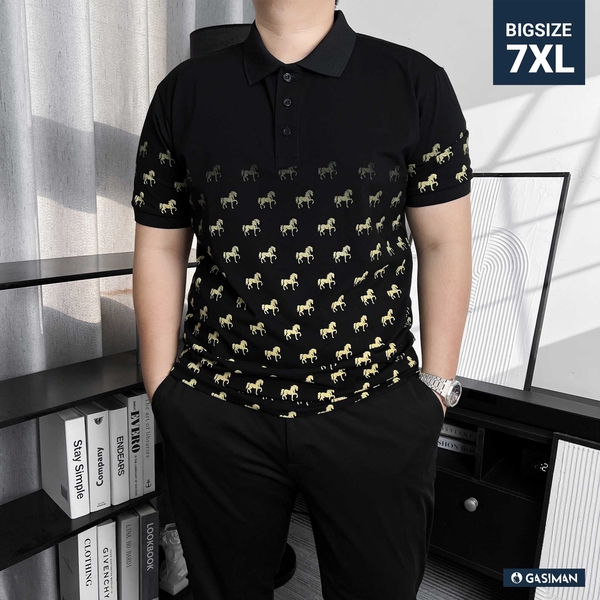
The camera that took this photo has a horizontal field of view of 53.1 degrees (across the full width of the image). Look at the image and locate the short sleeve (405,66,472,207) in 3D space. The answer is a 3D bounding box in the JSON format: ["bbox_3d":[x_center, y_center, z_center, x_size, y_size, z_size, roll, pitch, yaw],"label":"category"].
[{"bbox_3d":[0.223,-0.265,0.975,0.113,0.210,0.150,-2,12,8],"label":"short sleeve"}]

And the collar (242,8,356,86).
[{"bbox_3d":[-0.001,-0.399,0.930,0.175,0.130,0.170,3,12,7],"label":"collar"}]

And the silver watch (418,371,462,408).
[{"bbox_3d":[0.234,0.152,1.021,0.064,0.043,0.068,10,-8,43],"label":"silver watch"}]

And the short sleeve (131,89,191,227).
[{"bbox_3d":[-0.222,-0.233,0.975,0.110,0.215,0.150,5,12,6],"label":"short sleeve"}]

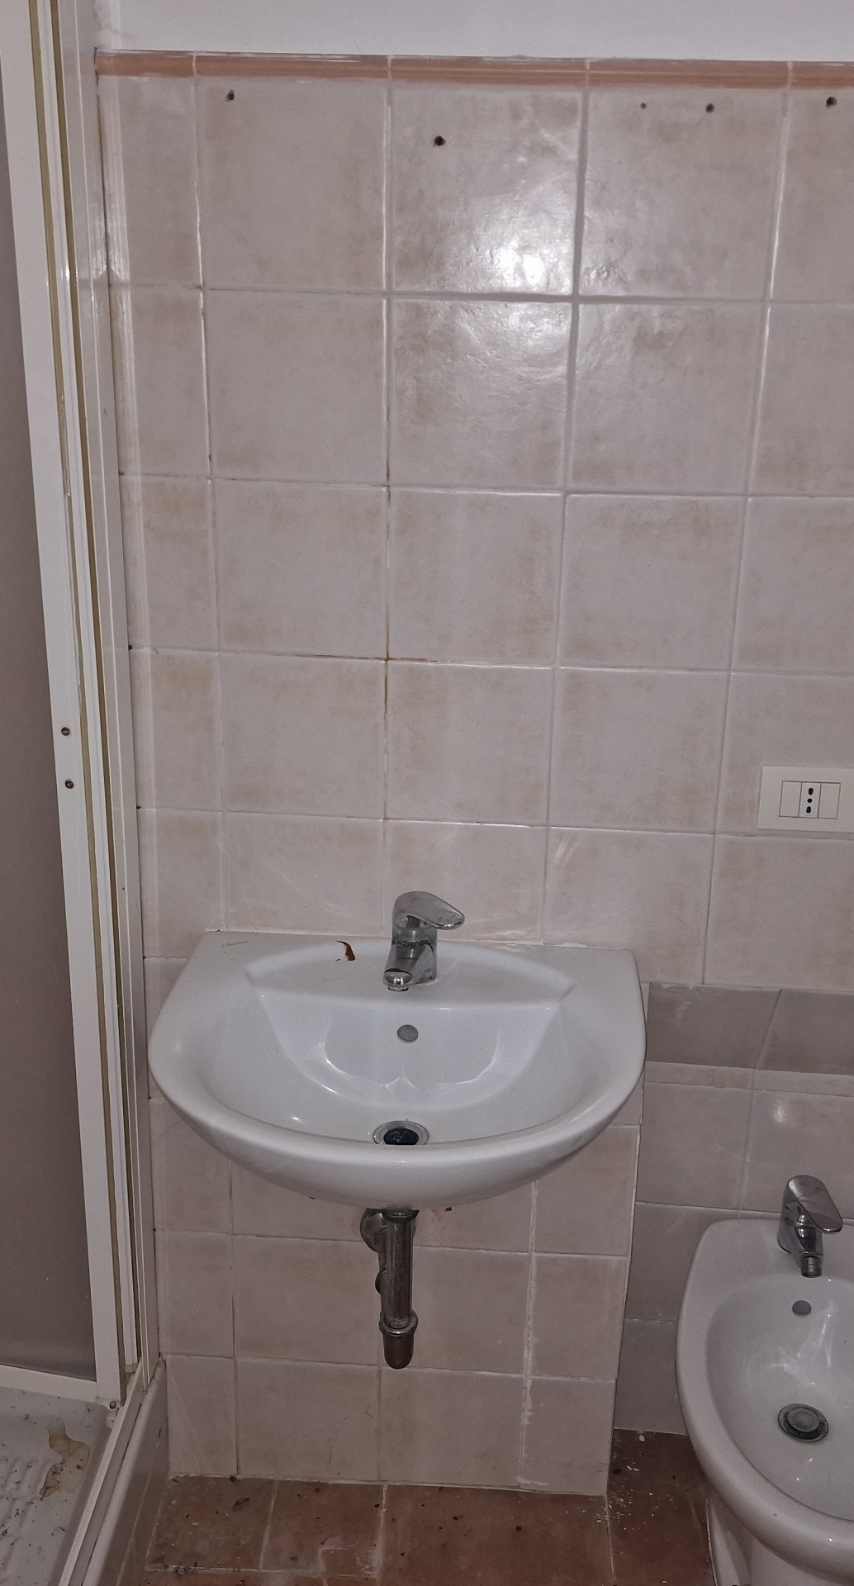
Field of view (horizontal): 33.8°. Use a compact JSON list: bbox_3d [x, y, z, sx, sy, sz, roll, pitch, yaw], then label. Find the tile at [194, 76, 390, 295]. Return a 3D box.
[{"bbox_3d":[-0.139,-0.638,1.489,0.200,0.200,0.012,2,19,3],"label":"tile"}]

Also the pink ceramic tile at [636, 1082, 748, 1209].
[{"bbox_3d":[0.370,0.502,1.994,0.159,0.199,0.010,2,20,4],"label":"pink ceramic tile"}]

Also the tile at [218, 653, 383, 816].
[{"bbox_3d":[-0.151,-0.066,1.701,0.200,0.200,0.009,2,18,3],"label":"tile"}]

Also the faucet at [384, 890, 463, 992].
[{"bbox_3d":[-0.007,0.178,1.622,0.080,0.106,0.132,4,19,9],"label":"faucet"}]

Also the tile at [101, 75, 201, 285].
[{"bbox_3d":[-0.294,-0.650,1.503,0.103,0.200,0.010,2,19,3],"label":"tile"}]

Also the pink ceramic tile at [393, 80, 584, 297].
[{"bbox_3d":[0.062,-0.631,1.481,0.199,0.199,0.010,2,20,4],"label":"pink ceramic tile"}]

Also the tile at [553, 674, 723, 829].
[{"bbox_3d":[0.252,-0.050,1.664,0.200,0.200,0.012,2,19,3],"label":"tile"}]

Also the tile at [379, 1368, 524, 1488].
[{"bbox_3d":[0.032,0.906,2.007,0.200,0.200,0.009,2,18,3],"label":"tile"}]

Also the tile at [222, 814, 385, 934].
[{"bbox_3d":[-0.155,0.120,1.769,0.199,0.195,0.010,2,20,4],"label":"tile"}]

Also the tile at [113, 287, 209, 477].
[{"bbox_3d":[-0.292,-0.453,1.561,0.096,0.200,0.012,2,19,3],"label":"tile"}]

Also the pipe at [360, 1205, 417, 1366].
[{"bbox_3d":[-0.046,0.557,1.751,0.080,0.240,0.200,2,19,3],"label":"pipe"}]

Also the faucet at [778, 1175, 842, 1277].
[{"bbox_3d":[0.520,0.586,1.894,0.078,0.110,0.130,2,19,3],"label":"faucet"}]

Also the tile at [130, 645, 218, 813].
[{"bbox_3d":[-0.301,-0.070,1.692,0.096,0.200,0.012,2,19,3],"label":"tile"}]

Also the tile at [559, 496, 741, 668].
[{"bbox_3d":[0.256,-0.241,1.606,0.199,0.199,0.010,2,20,4],"label":"tile"}]

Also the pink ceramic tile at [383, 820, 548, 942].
[{"bbox_3d":[0.047,0.129,1.756,0.199,0.195,0.010,2,20,4],"label":"pink ceramic tile"}]

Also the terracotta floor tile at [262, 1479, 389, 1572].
[{"bbox_3d":[-0.145,1.028,1.966,0.156,0.010,0.155,2,18,3],"label":"terracotta floor tile"}]

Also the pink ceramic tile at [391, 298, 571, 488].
[{"bbox_3d":[0.060,-0.443,1.563,0.200,0.200,0.009,2,18,3],"label":"pink ceramic tile"}]

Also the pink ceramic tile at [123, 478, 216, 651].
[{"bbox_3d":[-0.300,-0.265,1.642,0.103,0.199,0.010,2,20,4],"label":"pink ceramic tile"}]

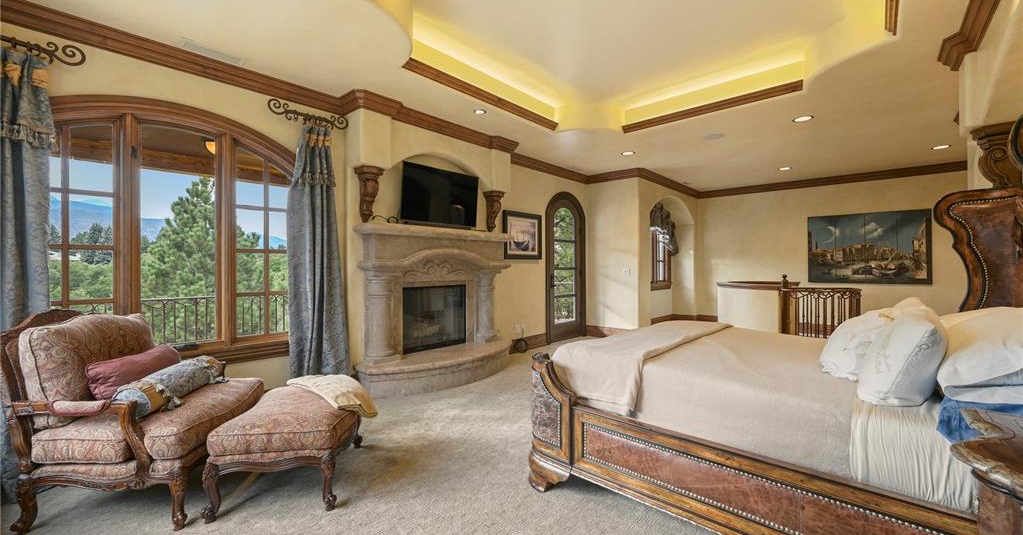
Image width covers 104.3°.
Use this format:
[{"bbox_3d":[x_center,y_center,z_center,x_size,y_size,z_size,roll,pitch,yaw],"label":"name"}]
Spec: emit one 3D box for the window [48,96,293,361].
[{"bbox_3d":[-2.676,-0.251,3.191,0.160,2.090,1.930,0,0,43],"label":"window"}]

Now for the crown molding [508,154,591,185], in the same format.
[{"bbox_3d":[0.700,-1.637,6.674,0.120,0.150,2.220,0,0,43],"label":"crown molding"}]

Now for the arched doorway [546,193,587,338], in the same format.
[{"bbox_3d":[0.971,-0.022,7.092,0.160,2.630,1.230,0,0,43],"label":"arched doorway"}]

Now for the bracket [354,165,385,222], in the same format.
[{"bbox_3d":[-1.520,-0.762,4.239,0.240,0.560,0.230,0,0,43],"label":"bracket"}]

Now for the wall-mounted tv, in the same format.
[{"bbox_3d":[-0.854,-0.879,4.958,0.060,0.665,1.140,0,0,43],"label":"wall-mounted tv"}]

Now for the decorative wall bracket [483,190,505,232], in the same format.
[{"bbox_3d":[-0.253,-0.765,5.579,0.240,0.560,0.220,0,0,43],"label":"decorative wall bracket"}]

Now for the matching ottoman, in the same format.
[{"bbox_3d":[-1.323,1.075,2.448,0.650,0.470,0.800,0,0,-11],"label":"matching ottoman"}]

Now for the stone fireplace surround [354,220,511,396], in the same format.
[{"bbox_3d":[-0.679,0.417,4.750,0.760,1.770,2.140,0,0,43],"label":"stone fireplace surround"}]

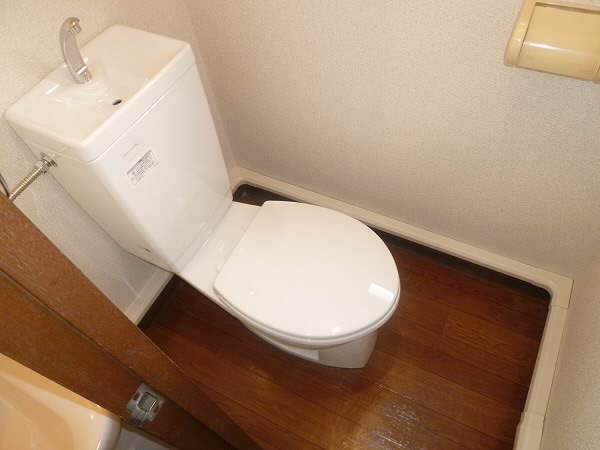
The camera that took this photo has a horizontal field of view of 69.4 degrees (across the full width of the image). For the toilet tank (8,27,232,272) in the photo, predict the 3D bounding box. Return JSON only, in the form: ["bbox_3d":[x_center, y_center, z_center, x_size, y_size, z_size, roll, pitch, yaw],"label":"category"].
[{"bbox_3d":[-0.376,-0.153,1.062,0.215,0.490,0.324,20,59,18],"label":"toilet tank"}]

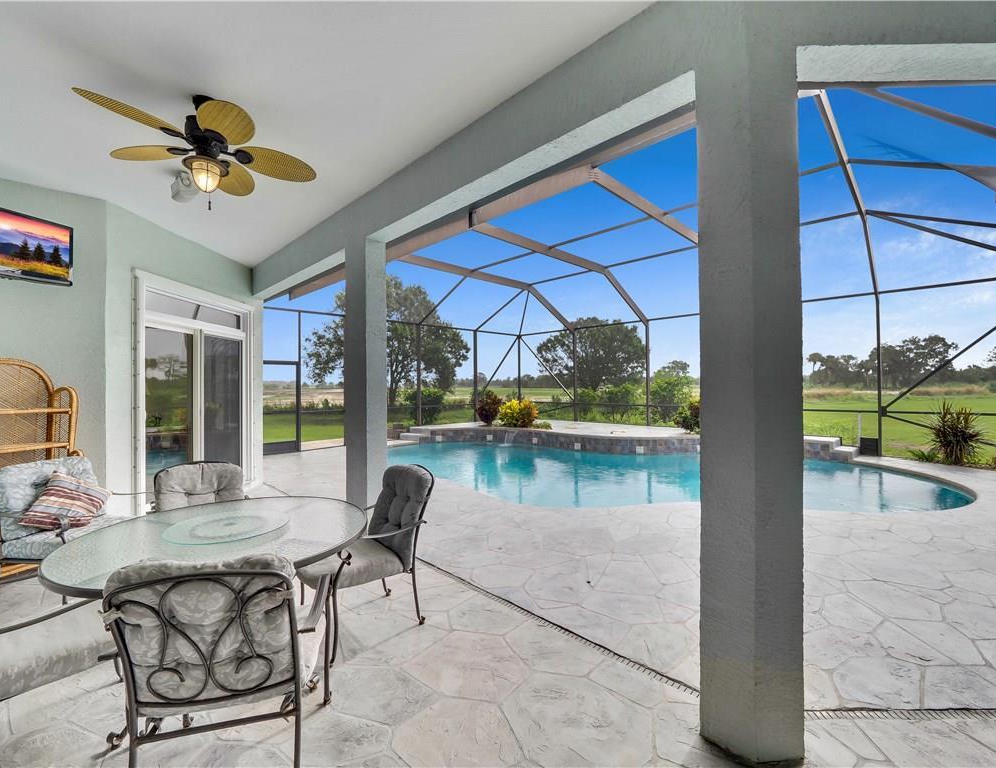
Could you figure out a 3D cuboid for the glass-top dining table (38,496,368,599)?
[{"bbox_3d":[-1.549,1.193,2.378,1.540,0.730,1.450,-1,-1,13],"label":"glass-top dining table"}]

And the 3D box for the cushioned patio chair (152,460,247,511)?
[{"bbox_3d":[-2.080,1.078,2.900,0.600,0.980,0.660,0,-1,-38],"label":"cushioned patio chair"}]

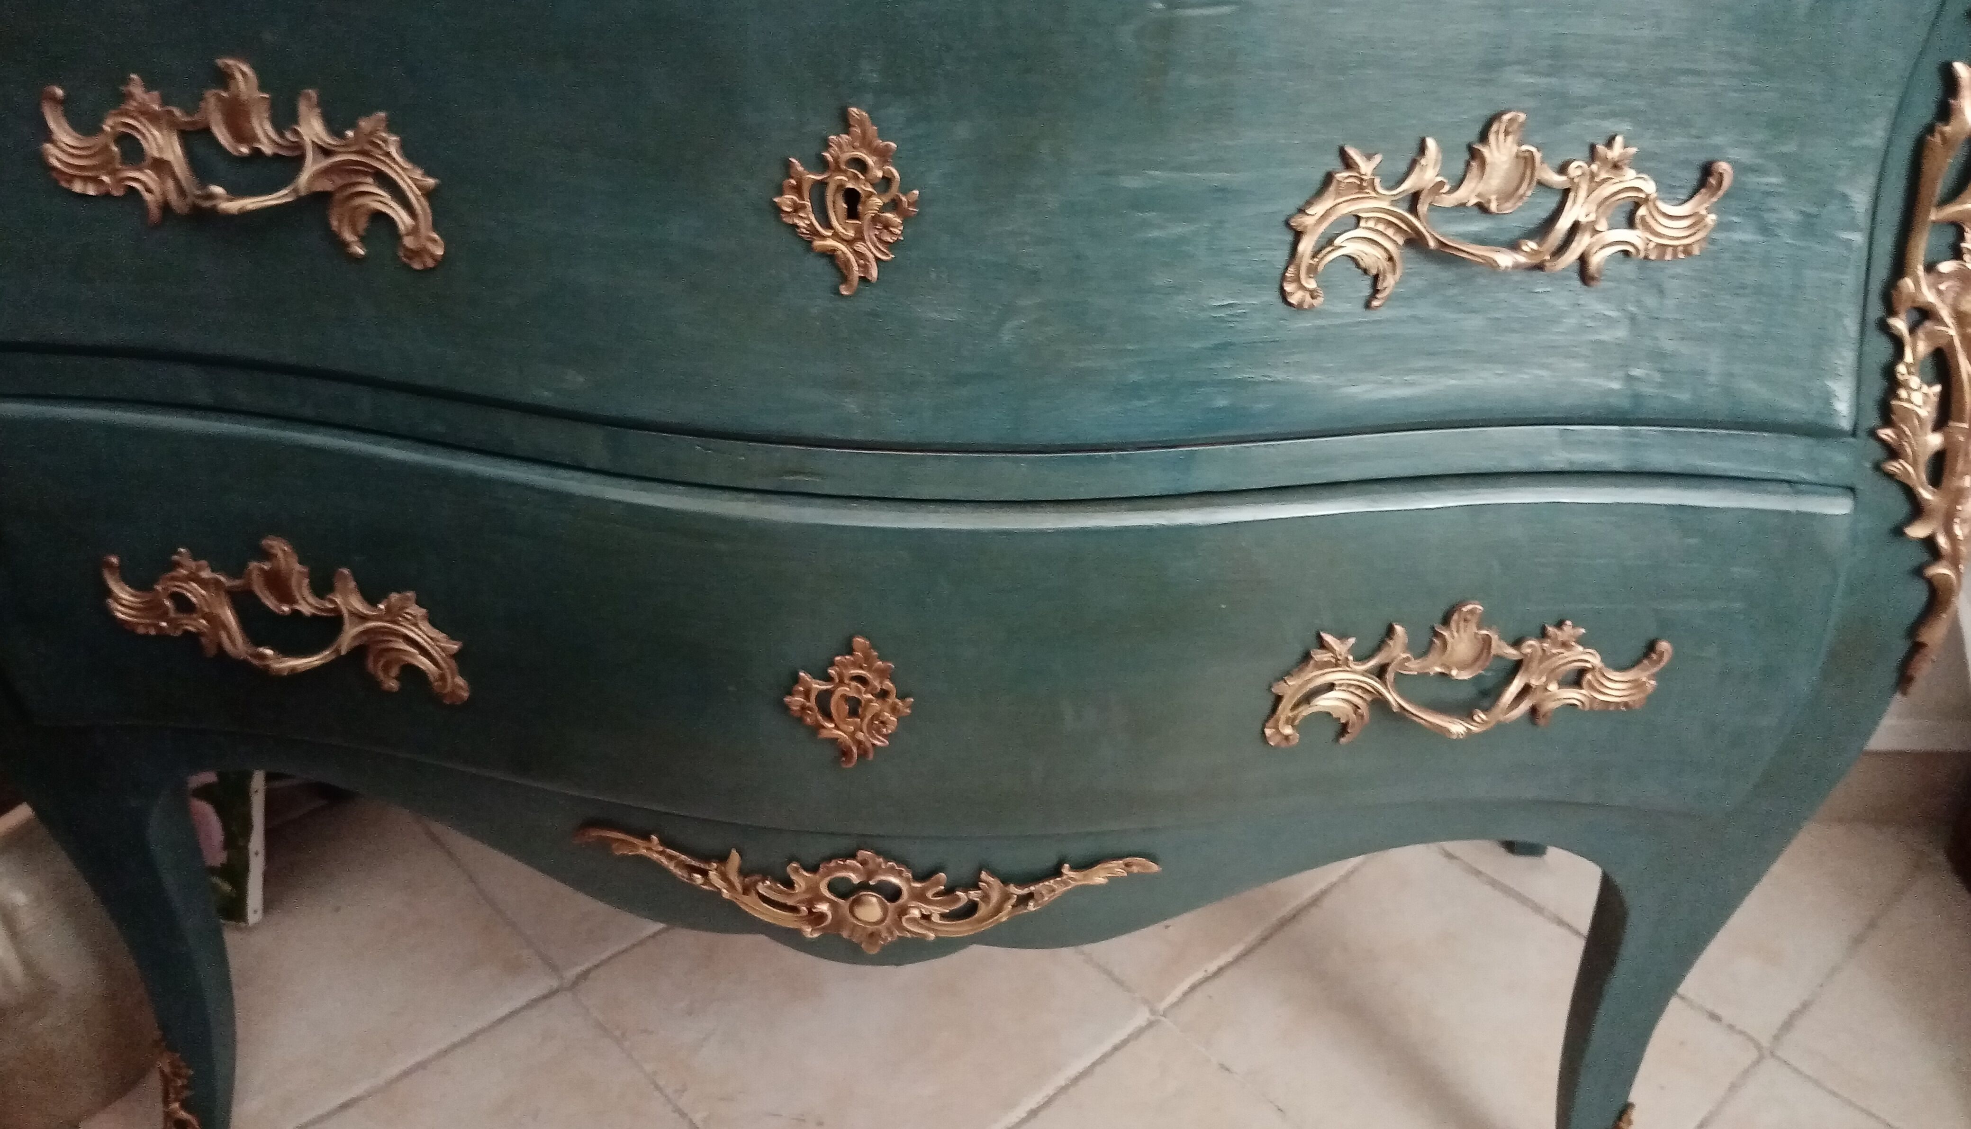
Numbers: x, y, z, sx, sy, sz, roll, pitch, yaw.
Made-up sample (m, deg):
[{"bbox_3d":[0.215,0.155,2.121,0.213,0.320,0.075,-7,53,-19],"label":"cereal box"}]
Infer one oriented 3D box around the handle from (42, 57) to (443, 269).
[{"bbox_3d":[-0.331,-0.177,0.647,0.195,0.083,0.030,8,24,11],"label":"handle"}]

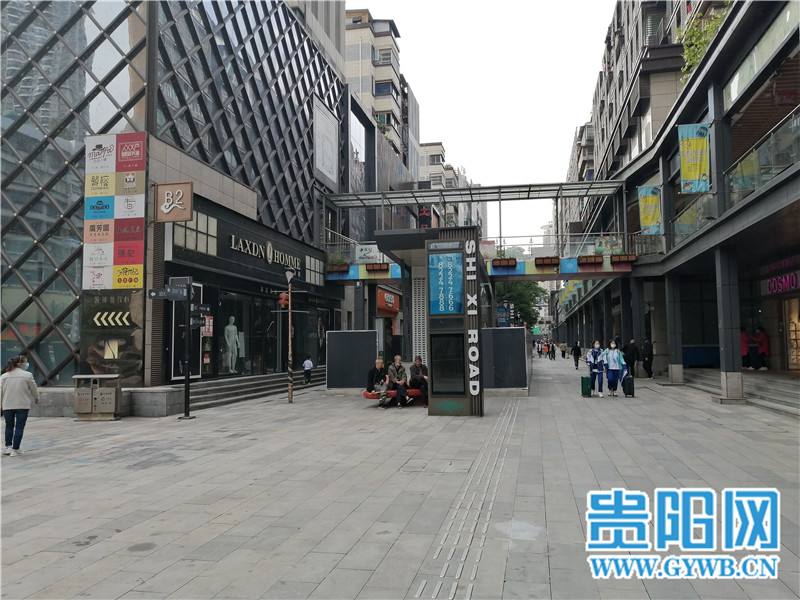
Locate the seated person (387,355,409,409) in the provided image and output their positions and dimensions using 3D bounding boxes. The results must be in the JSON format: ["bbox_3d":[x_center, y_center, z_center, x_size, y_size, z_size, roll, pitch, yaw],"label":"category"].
[{"bbox_3d":[-0.026,2.076,16.008,0.520,1.300,0.780,0,-4,-9],"label":"seated person"}]

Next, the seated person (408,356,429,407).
[{"bbox_3d":[0.490,2.093,16.090,0.520,1.260,0.750,0,-4,-11],"label":"seated person"}]

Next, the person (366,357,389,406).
[{"bbox_3d":[-0.570,2.136,16.169,0.470,1.210,0.680,1,-4,-24],"label":"person"}]

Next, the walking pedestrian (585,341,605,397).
[{"bbox_3d":[5.902,2.060,18.816,0.520,1.610,0.420,-1,-4,7],"label":"walking pedestrian"}]

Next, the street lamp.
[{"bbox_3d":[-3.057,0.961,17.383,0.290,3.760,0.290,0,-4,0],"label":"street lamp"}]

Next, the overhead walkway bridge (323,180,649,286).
[{"bbox_3d":[3.136,-2.503,24.964,11.900,3.400,2.800,-1,-4,12],"label":"overhead walkway bridge"}]

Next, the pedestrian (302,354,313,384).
[{"bbox_3d":[-3.339,2.508,22.655,0.380,1.090,0.320,-1,-4,9],"label":"pedestrian"}]

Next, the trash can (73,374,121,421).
[{"bbox_3d":[-6.634,2.130,13.661,0.950,0.970,0.370,0,-4,-6],"label":"trash can"}]

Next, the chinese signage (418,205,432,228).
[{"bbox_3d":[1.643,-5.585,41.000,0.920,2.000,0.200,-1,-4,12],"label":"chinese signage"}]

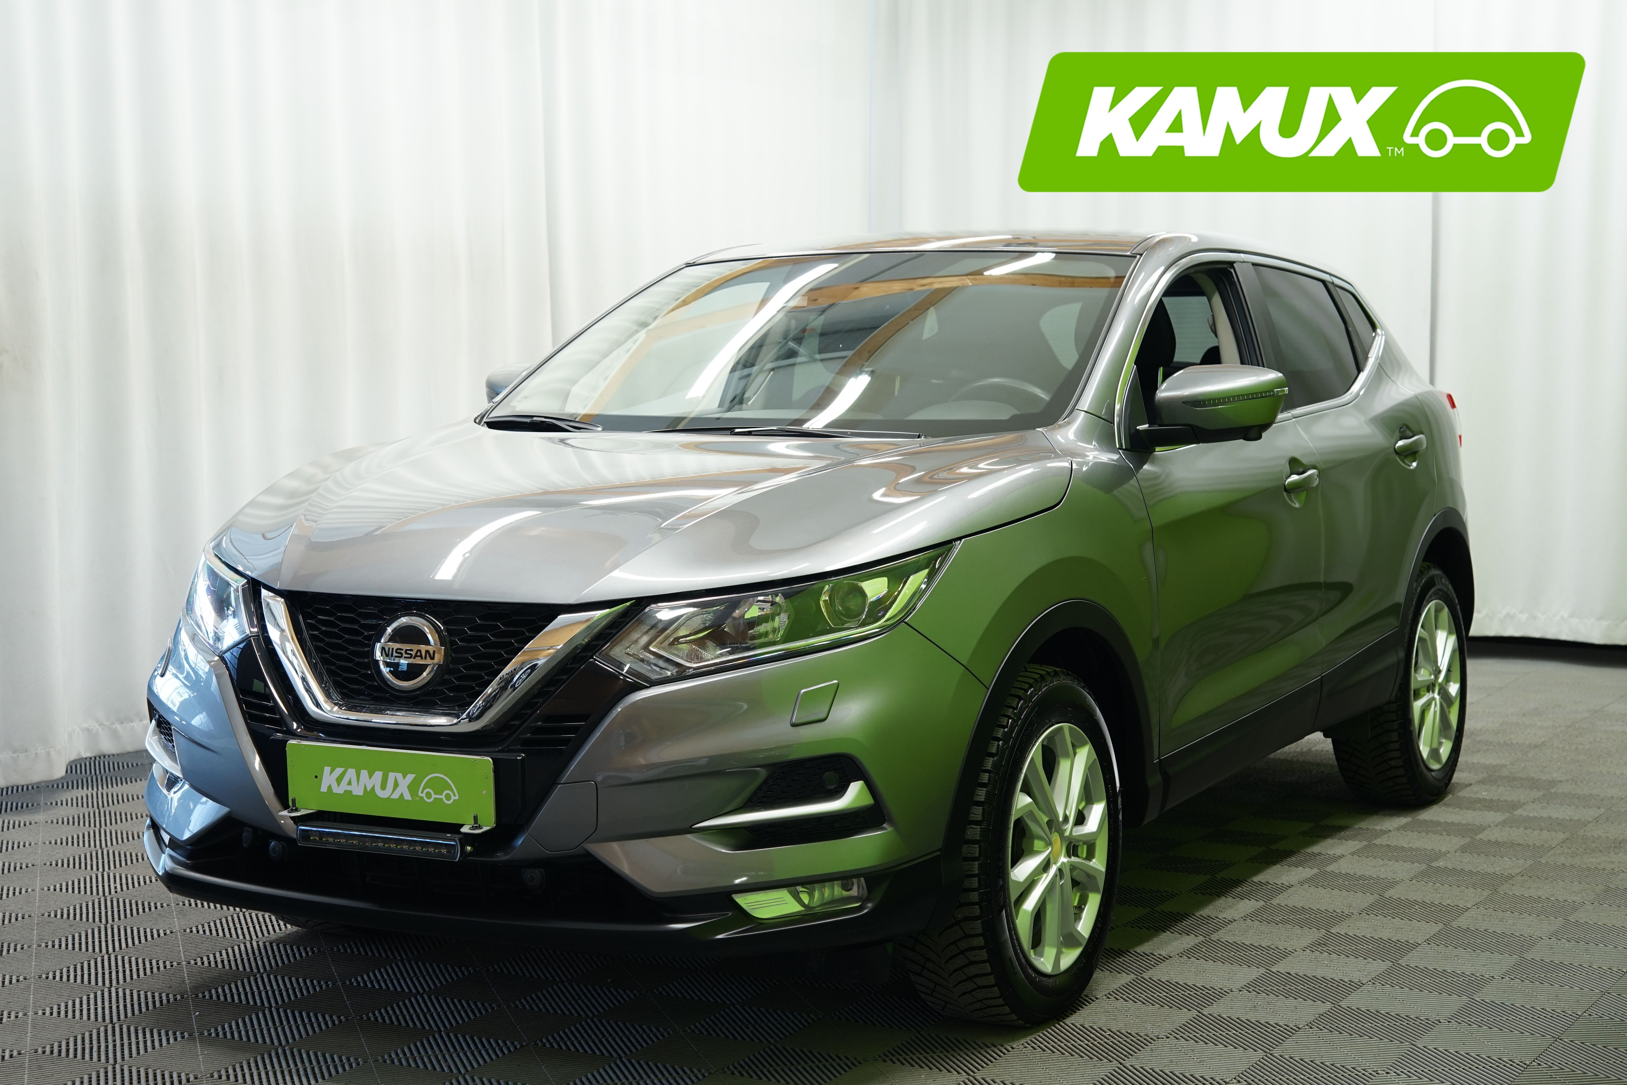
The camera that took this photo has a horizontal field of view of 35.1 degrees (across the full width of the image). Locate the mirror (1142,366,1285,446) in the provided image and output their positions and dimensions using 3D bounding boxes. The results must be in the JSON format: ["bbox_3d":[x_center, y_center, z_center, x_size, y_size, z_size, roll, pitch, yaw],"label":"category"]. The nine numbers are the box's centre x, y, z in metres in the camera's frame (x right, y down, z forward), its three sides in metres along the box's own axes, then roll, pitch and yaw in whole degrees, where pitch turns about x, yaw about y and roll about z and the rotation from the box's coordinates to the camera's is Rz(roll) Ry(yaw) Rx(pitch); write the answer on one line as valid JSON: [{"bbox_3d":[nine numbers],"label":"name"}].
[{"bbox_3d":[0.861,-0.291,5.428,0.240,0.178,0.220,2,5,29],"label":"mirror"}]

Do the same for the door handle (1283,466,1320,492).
[{"bbox_3d":[1.153,-0.147,6.075,0.050,0.048,0.205,2,5,29],"label":"door handle"}]

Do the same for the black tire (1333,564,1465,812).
[{"bbox_3d":[1.657,0.386,7.216,0.220,0.680,0.680,2,5,29],"label":"black tire"}]

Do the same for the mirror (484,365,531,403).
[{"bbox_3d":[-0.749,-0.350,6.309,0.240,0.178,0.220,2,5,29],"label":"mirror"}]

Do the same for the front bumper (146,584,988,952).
[{"bbox_3d":[-0.598,0.393,4.721,1.780,0.620,0.580,2,5,29],"label":"front bumper"}]

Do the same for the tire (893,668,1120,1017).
[{"bbox_3d":[0.386,0.564,4.902,0.220,0.680,0.680,2,5,29],"label":"tire"}]

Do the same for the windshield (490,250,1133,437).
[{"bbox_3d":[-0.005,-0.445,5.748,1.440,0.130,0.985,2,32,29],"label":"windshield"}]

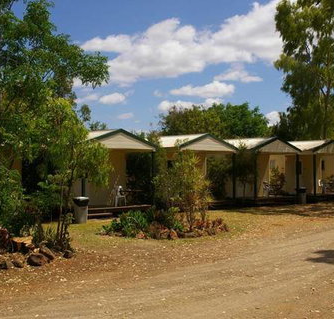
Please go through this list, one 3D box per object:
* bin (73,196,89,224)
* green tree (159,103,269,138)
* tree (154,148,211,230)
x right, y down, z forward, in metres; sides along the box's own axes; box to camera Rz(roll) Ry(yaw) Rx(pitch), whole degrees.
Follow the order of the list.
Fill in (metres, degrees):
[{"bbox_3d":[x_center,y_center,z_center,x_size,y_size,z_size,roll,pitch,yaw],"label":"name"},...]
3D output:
[{"bbox_3d":[-2.950,1.760,20.600,0.540,0.930,0.550,0,-1,-17],"label":"bin"},{"bbox_3d":[3.600,-0.900,46.000,8.500,6.800,7.800,0,-1,0],"label":"green tree"},{"bbox_3d":[0.450,0.880,17.600,1.700,2.400,1.650,0,-1,0],"label":"tree"}]

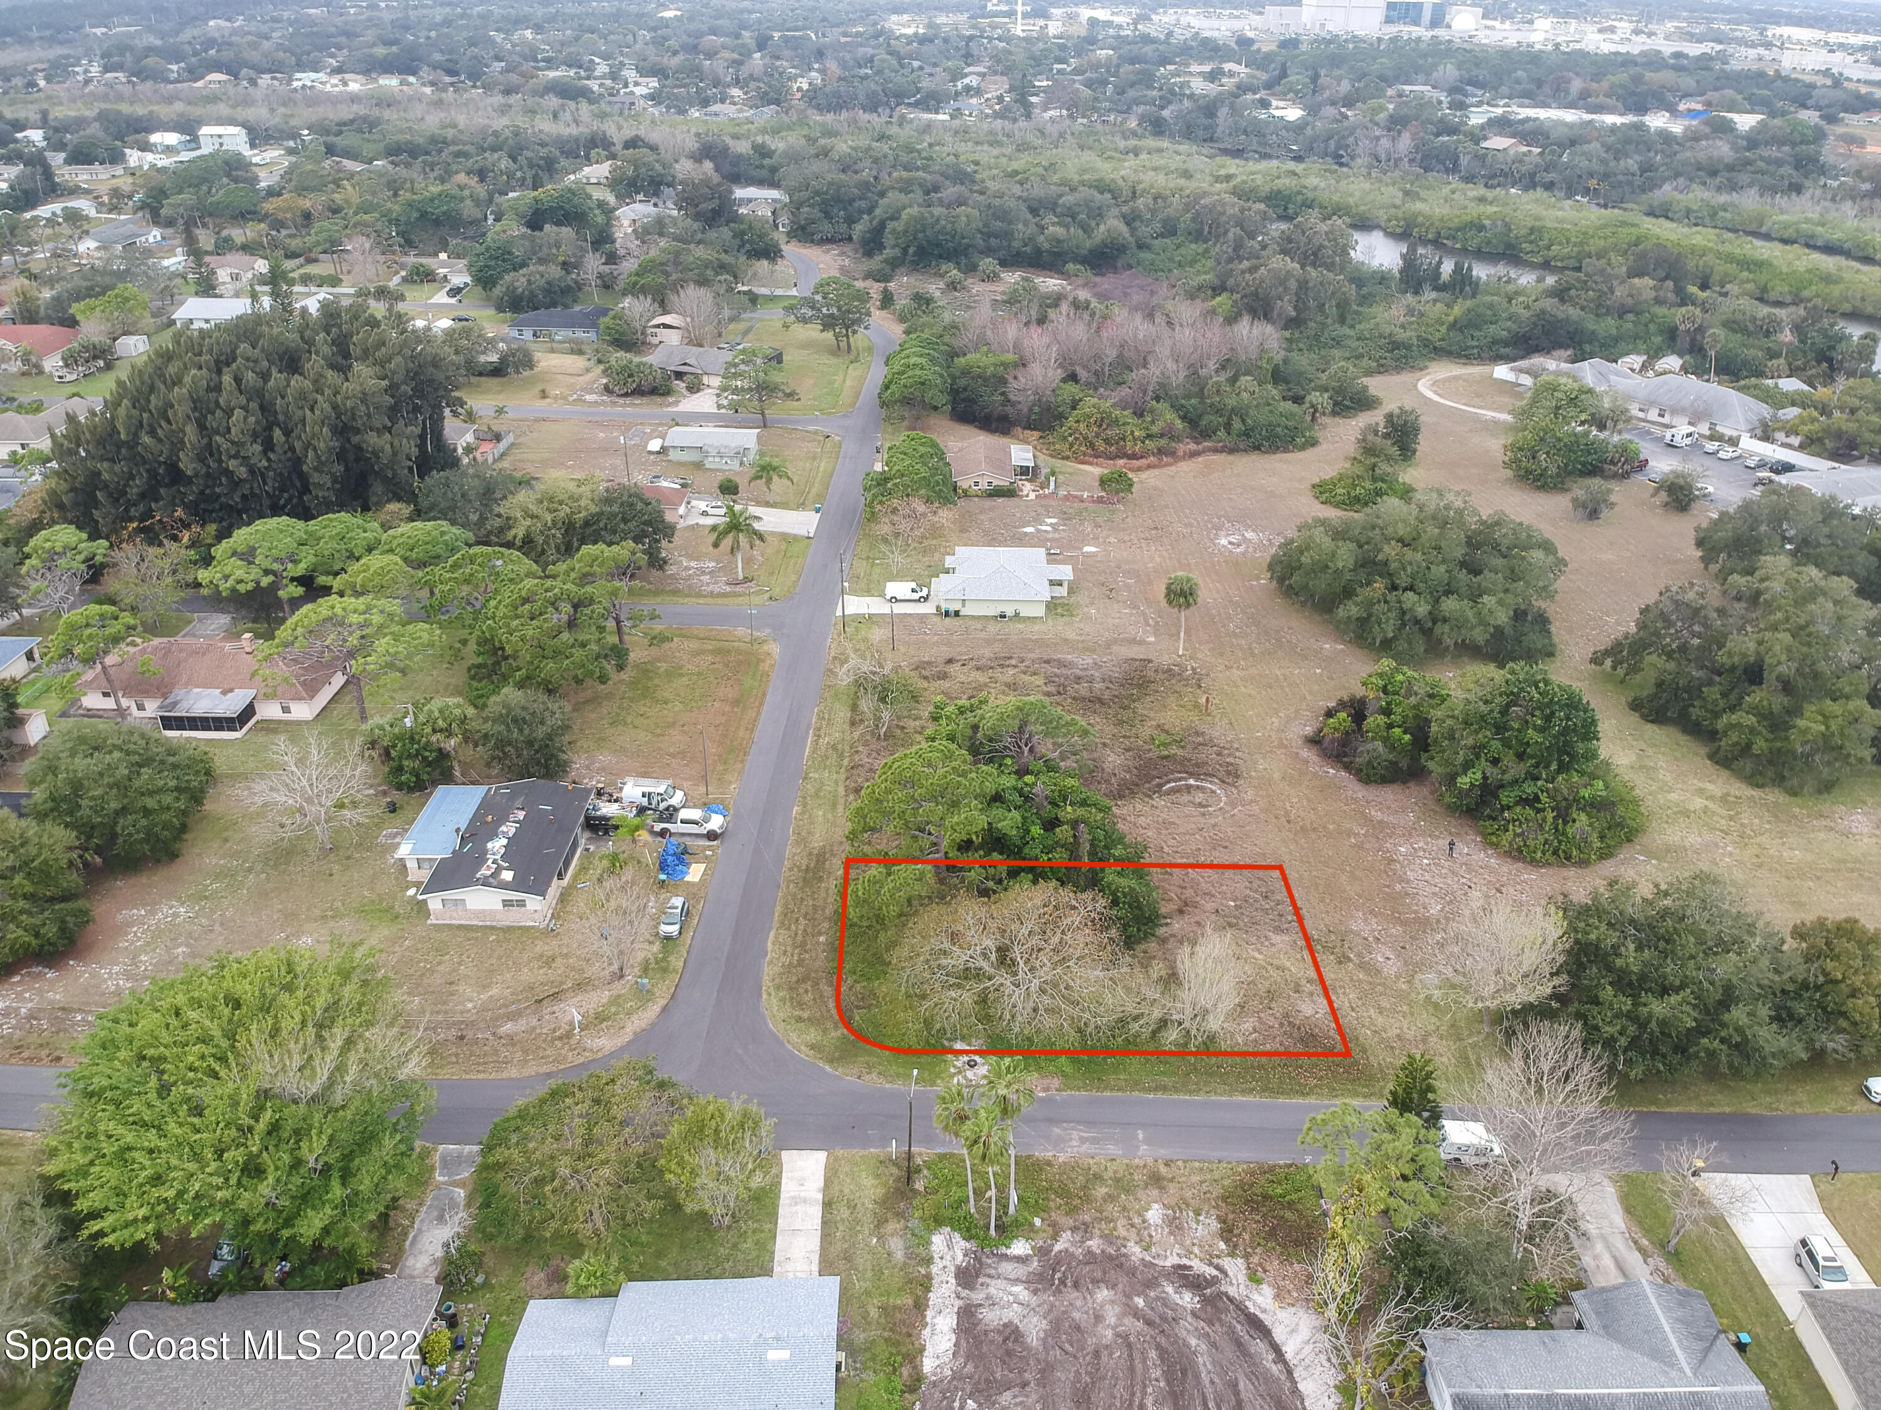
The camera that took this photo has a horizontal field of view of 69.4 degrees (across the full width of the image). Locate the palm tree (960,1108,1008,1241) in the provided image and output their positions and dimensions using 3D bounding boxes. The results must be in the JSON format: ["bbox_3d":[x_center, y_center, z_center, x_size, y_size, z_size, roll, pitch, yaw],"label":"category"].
[{"bbox_3d":[2.766,28.945,83.027,2.800,10.900,2.800,1,30,0],"label":"palm tree"}]

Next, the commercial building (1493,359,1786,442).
[{"bbox_3d":[119.997,-55.306,236.199,15.500,6.000,44.500,-22,37,-34],"label":"commercial building"}]

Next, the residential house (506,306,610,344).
[{"bbox_3d":[-77.539,-79.066,279.689,20.610,4.970,13.700,3,29,4],"label":"residential house"}]

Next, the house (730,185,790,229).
[{"bbox_3d":[-51.120,-145.931,401.524,18.270,6.600,19.290,2,29,3],"label":"house"}]

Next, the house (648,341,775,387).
[{"bbox_3d":[-45.347,-66.619,264.814,21.500,4.900,13.500,10,30,18],"label":"house"}]

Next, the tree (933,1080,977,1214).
[{"bbox_3d":[1.310,26.669,80.893,2.940,9.950,2.940,1,29,1],"label":"tree"}]

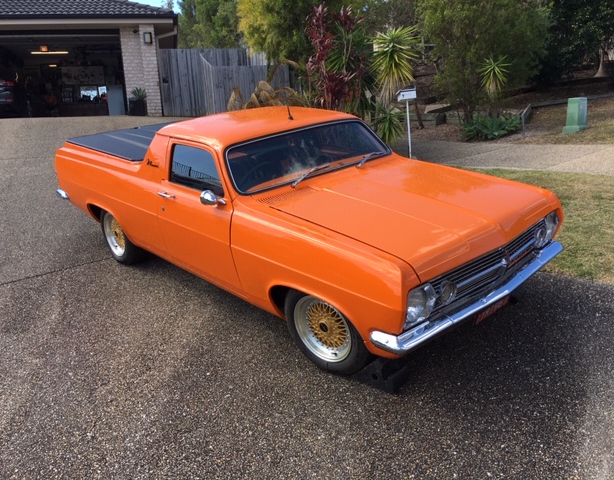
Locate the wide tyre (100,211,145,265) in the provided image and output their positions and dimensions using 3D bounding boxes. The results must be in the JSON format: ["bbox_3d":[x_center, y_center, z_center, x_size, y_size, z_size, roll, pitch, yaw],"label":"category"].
[{"bbox_3d":[-1.697,-0.073,4.993,0.215,0.600,0.600,-21,26,-39],"label":"wide tyre"}]

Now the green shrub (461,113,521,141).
[{"bbox_3d":[3.500,-2.190,10.250,1.080,0.470,0.950,-2,14,0],"label":"green shrub"}]

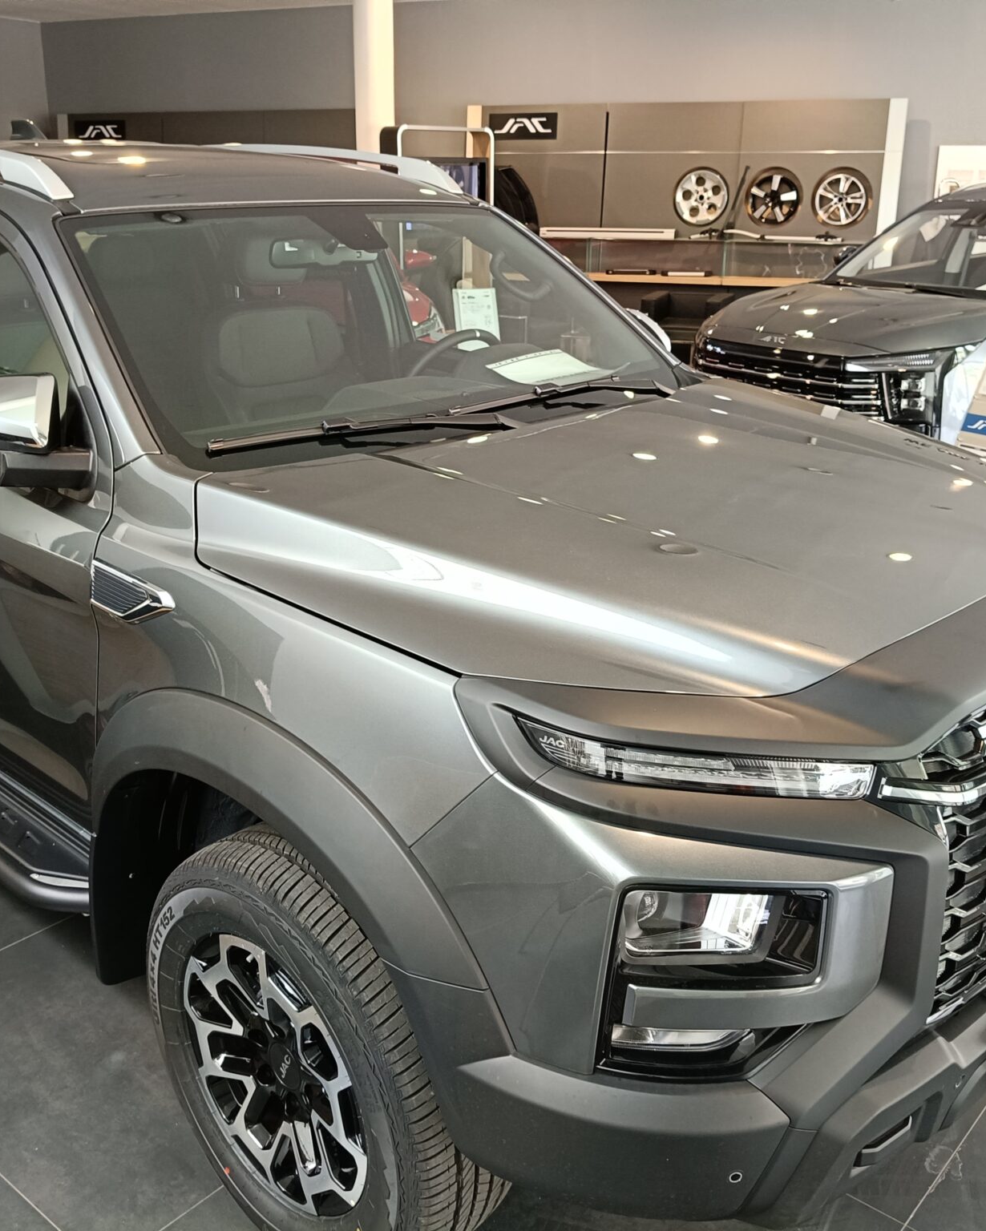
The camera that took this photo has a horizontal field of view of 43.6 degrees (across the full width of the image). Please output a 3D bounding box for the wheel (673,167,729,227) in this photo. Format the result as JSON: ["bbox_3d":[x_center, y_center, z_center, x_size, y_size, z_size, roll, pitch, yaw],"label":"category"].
[{"bbox_3d":[1.831,-3.664,10.799,0.470,0.470,0.180,9,21,23],"label":"wheel"}]

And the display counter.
[{"bbox_3d":[1.587,-2.651,10.923,3.400,1.270,0.500,9,21,23],"label":"display counter"}]

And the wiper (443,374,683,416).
[{"bbox_3d":[0.160,-0.495,2.734,0.085,0.060,0.750,18,26,41],"label":"wiper"}]

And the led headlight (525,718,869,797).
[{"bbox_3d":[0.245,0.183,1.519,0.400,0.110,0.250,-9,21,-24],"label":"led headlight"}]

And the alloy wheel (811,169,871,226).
[{"bbox_3d":[2.915,-3.484,10.322,0.440,0.440,0.180,9,21,23],"label":"alloy wheel"}]

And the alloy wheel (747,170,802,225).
[{"bbox_3d":[2.402,-3.571,10.547,0.450,0.450,0.180,9,21,23],"label":"alloy wheel"}]

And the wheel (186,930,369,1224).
[{"bbox_3d":[-0.307,0.730,2.070,0.483,0.483,0.190,18,26,41],"label":"wheel"}]

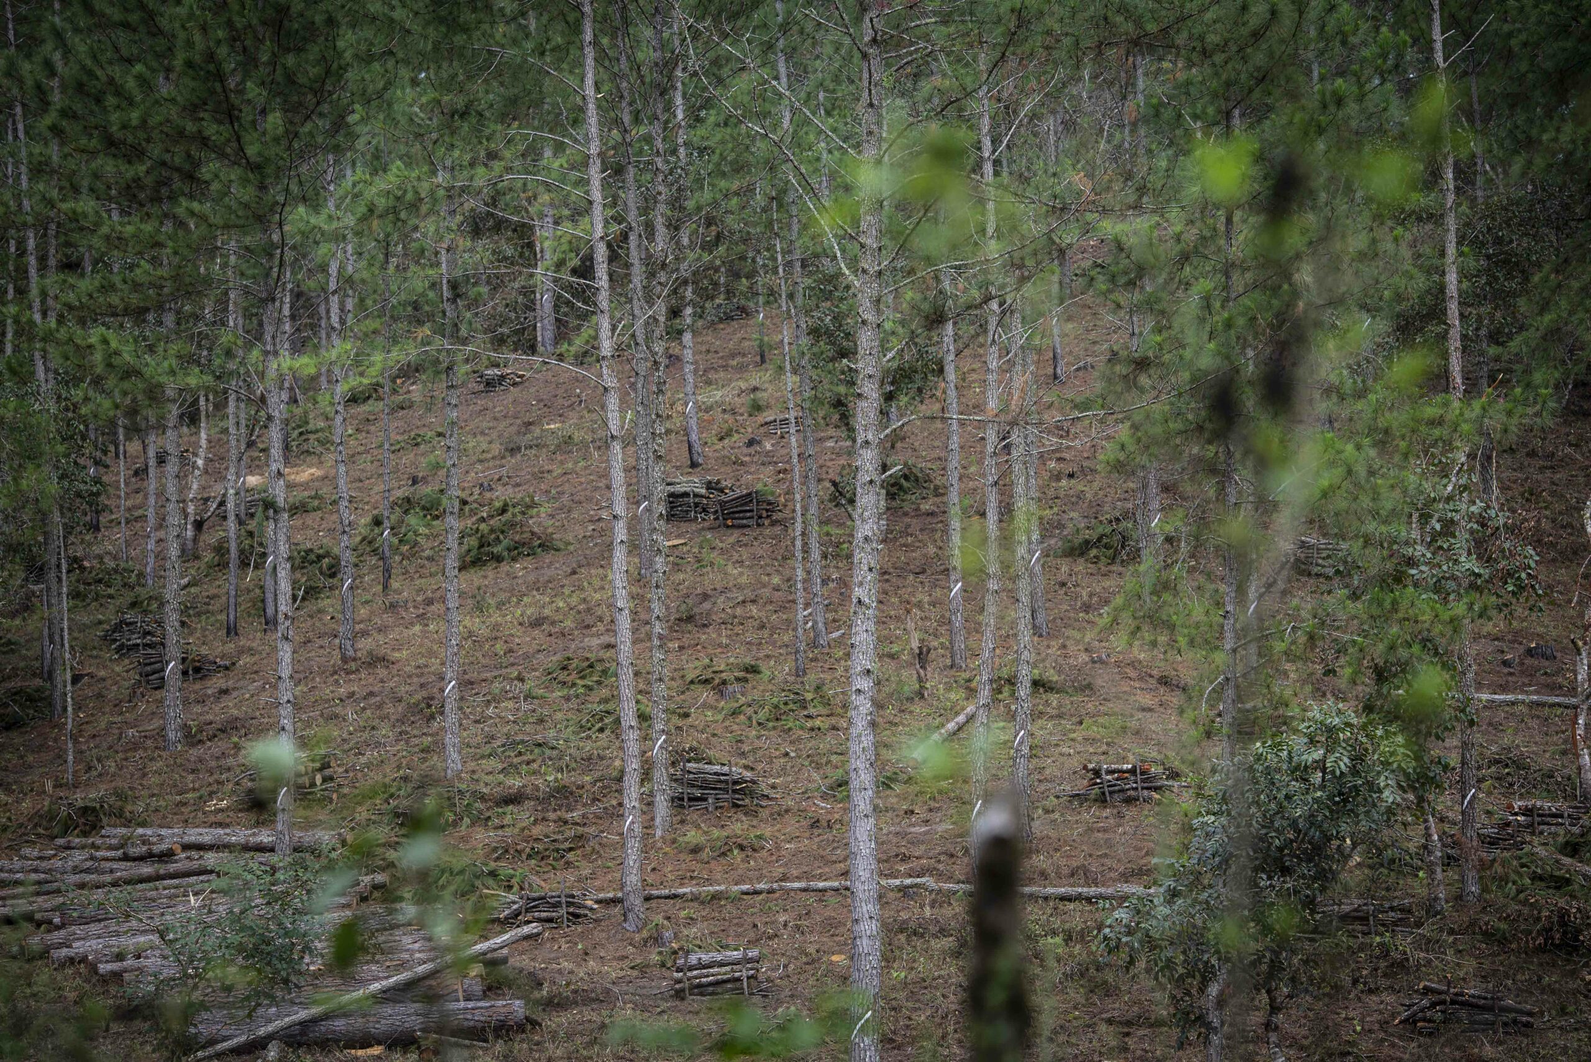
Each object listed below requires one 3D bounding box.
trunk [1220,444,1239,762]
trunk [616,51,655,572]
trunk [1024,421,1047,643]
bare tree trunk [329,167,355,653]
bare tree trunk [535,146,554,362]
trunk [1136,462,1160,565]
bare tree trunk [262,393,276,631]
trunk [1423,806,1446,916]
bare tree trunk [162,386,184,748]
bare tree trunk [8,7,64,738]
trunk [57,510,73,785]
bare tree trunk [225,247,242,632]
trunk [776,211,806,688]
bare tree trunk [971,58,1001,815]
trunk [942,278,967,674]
[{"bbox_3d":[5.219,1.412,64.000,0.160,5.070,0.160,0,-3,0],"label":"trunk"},{"bbox_3d":[-2.986,-4.078,98.000,0.290,10.040,0.260,-3,-3,0],"label":"trunk"},{"bbox_3d":[4.321,0.008,95.173,0.245,3.855,0.245,-2,-5,3],"label":"trunk"},{"bbox_3d":[-8.595,-2.209,100.423,0.282,9.452,0.282,-1,-5,-5],"label":"bare tree trunk"},{"bbox_3d":[-6.717,-7.540,142.258,0.317,5.752,0.317,0,-5,-3],"label":"bare tree trunk"},{"bbox_3d":[6.654,-0.094,99.108,0.256,2.402,0.256,0,-5,4],"label":"trunk"},{"bbox_3d":[-10.330,-0.384,104.216,0.220,4.808,0.220,0,-5,-6],"label":"bare tree trunk"},{"bbox_3d":[8.431,4.343,70.066,0.213,1.480,0.213,-5,-5,7],"label":"trunk"},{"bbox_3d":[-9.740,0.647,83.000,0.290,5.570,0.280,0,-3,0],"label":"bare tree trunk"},{"bbox_3d":[-12.499,-2.721,87.000,0.250,11.680,0.230,-4,-3,0],"label":"bare tree trunk"},{"bbox_3d":[-12.557,2.004,91.212,0.107,4.742,0.107,-3,-5,-8],"label":"trunk"},{"bbox_3d":[-9.862,-1.543,93.000,0.210,6.900,0.200,0,-3,0],"label":"bare tree trunk"},{"bbox_3d":[-0.095,-1.498,94.372,0.188,8.301,0.188,-2,-5,0],"label":"trunk"},{"bbox_3d":[2.328,-0.648,66.000,0.270,10.600,0.200,1,-3,0],"label":"bare tree trunk"},{"bbox_3d":[2.500,-0.941,84.000,0.270,6.270,0.250,-2,-3,0],"label":"trunk"}]

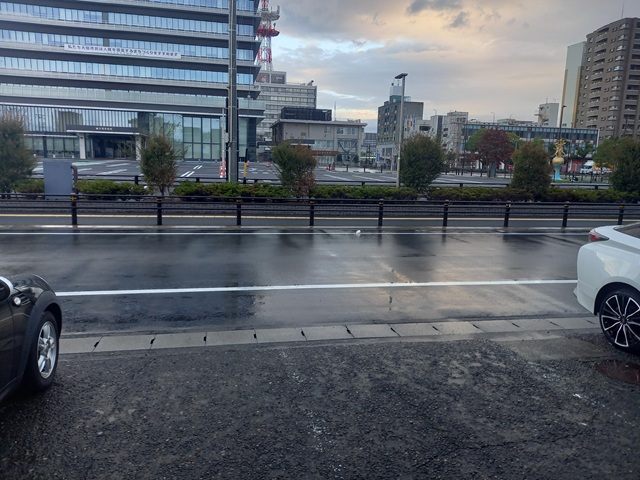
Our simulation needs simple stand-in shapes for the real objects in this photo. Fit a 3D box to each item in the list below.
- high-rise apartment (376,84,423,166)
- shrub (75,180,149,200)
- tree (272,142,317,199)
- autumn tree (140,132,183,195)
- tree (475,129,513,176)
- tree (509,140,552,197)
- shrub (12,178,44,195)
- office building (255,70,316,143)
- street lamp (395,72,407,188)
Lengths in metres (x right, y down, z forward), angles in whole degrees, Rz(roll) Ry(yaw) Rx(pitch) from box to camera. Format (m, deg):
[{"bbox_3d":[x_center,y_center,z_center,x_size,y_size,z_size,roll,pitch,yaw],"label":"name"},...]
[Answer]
[{"bbox_3d":[27.500,-36.801,155.472,7.600,27.000,17.400,0,10,-12],"label":"high-rise apartment"},{"bbox_3d":[-6.631,-1.596,14.674,2.100,0.640,1.000,0,10,-12],"label":"shrub"},{"bbox_3d":[-0.892,-2.342,15.803,1.420,2.100,1.380,0,10,-12],"label":"tree"},{"bbox_3d":[-5.092,-2.350,14.881,1.250,2.140,1.200,0,10,-12],"label":"autumn tree"},{"bbox_3d":[20.068,-9.954,52.994,4.000,5.490,3.800,0,10,-12],"label":"tree"},{"bbox_3d":[7.944,-2.530,17.707,1.420,2.400,1.400,0,10,-12],"label":"tree"},{"bbox_3d":[-8.839,-1.590,14.191,1.150,0.620,0.950,0,10,-12],"label":"shrub"},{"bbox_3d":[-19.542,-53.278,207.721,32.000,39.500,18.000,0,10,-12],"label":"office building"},{"bbox_3d":[2.920,-3.700,17.028,0.250,4.630,0.700,0,10,-12],"label":"street lamp"}]

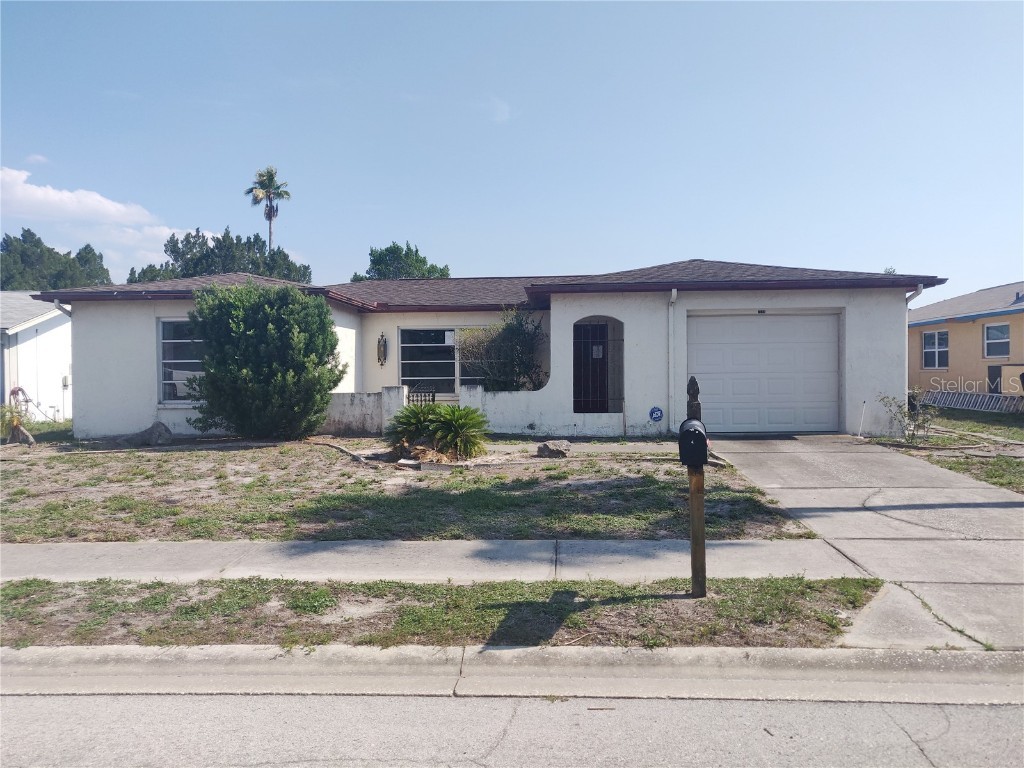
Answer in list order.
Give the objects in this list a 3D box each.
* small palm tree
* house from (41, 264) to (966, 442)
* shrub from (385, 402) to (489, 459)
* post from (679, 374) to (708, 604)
[{"bbox_3d":[-14.800,-6.300,45.100,2.800,13.800,2.800,-1,1,0],"label":"small palm tree"},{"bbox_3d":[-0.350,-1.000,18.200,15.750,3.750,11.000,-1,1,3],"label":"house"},{"bbox_3d":[-1.160,0.720,11.600,1.550,0.840,1.250,-1,1,3],"label":"shrub"},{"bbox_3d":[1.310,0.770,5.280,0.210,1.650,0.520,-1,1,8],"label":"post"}]

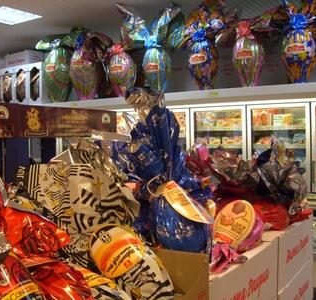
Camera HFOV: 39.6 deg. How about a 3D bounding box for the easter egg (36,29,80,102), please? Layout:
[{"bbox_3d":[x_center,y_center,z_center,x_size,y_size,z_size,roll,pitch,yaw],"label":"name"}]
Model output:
[{"bbox_3d":[-1.353,-1.149,5.970,0.520,0.930,0.420,0,2,23],"label":"easter egg"}]

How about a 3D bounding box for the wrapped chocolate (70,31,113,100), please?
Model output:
[{"bbox_3d":[-0.861,-1.094,5.686,0.500,0.880,0.420,0,2,23],"label":"wrapped chocolate"}]

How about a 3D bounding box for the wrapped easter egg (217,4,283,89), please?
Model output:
[{"bbox_3d":[0.978,-1.095,4.692,0.630,0.820,0.400,0,2,28],"label":"wrapped easter egg"}]

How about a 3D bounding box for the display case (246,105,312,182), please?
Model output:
[{"bbox_3d":[1.426,-0.047,5.072,0.720,0.950,0.360,0,2,30],"label":"display case"}]

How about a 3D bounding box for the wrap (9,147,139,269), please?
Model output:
[{"bbox_3d":[-0.199,0.156,1.130,0.290,0.300,0.220,-18,-12,1],"label":"wrap"}]

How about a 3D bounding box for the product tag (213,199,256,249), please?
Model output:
[{"bbox_3d":[0.253,0.243,1.450,0.125,0.165,0.020,14,-20,18],"label":"product tag"}]

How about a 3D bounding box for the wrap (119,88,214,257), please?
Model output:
[{"bbox_3d":[0.028,0.073,1.310,0.245,0.490,0.220,-12,-3,6],"label":"wrap"}]

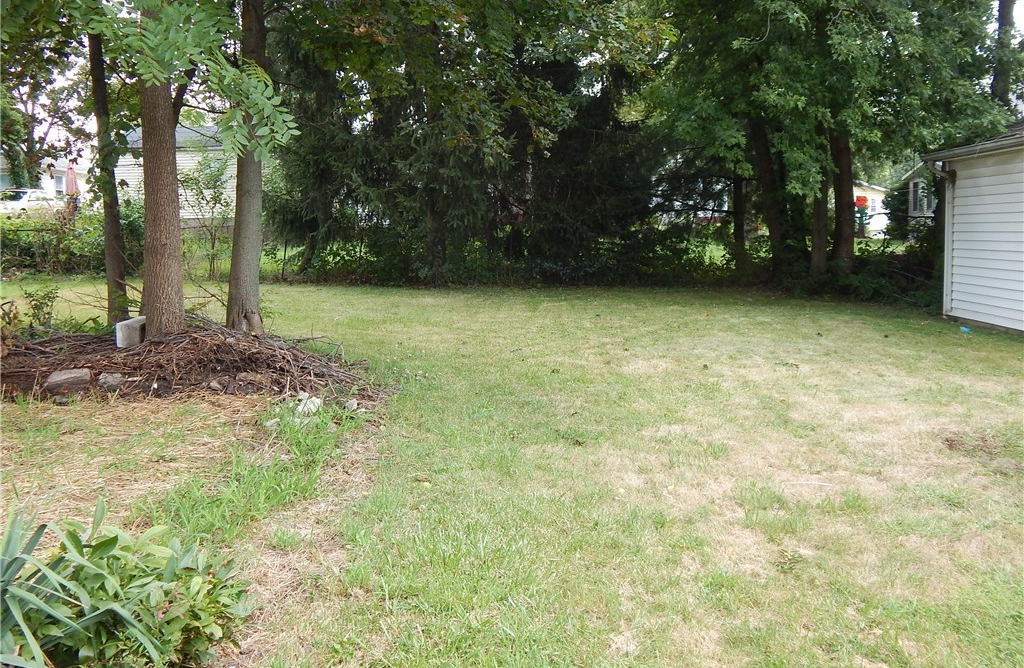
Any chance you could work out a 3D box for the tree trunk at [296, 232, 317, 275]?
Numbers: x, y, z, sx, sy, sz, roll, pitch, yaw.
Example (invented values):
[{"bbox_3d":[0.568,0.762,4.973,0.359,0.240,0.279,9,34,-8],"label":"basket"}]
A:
[{"bbox_3d":[-5.023,-1.966,22.416,0.450,1.023,0.380,-2,7,-12],"label":"tree trunk"}]

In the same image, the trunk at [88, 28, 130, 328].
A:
[{"bbox_3d":[-4.255,-1.613,9.675,0.250,3.040,0.250,-3,7,-23],"label":"trunk"}]

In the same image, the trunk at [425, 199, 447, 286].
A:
[{"bbox_3d":[-1.701,-2.052,20.397,0.460,1.903,0.450,-1,7,-5],"label":"trunk"}]

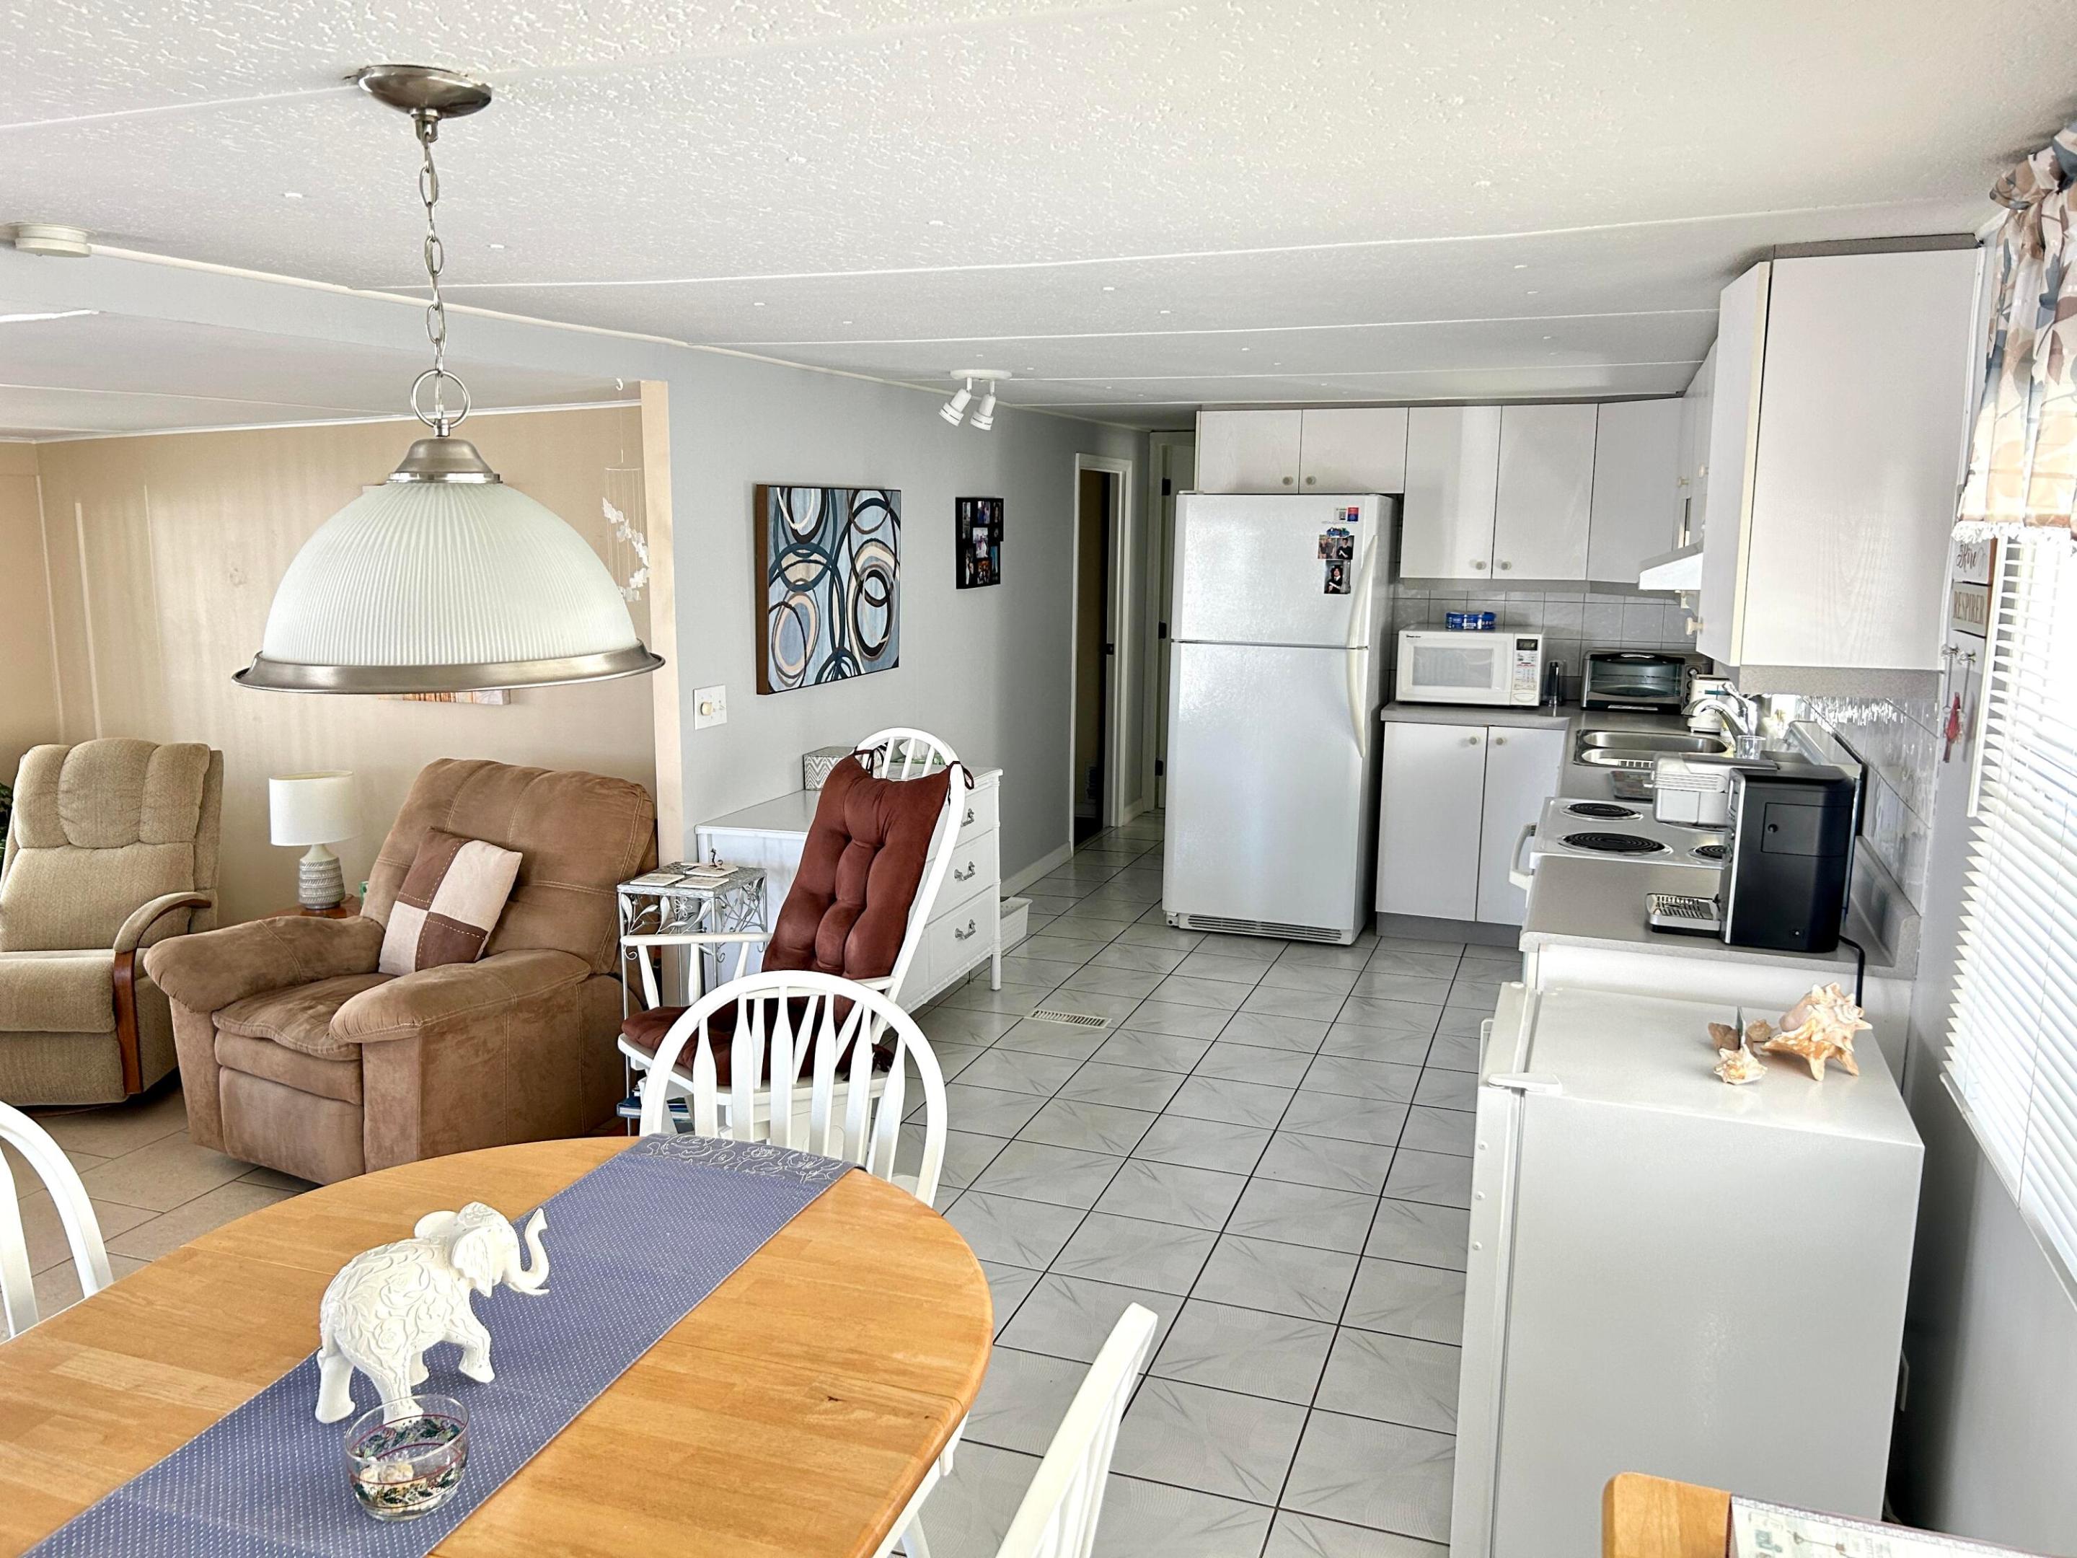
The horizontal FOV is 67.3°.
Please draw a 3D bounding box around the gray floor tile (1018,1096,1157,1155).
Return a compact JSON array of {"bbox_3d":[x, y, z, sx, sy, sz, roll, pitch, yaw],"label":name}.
[{"bbox_3d":[0.142,0.974,4.338,0.325,0.010,0.325,4,11,19],"label":"gray floor tile"}]

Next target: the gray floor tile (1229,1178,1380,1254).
[{"bbox_3d":[0.658,1.086,3.868,0.330,0.010,0.330,4,11,19],"label":"gray floor tile"}]

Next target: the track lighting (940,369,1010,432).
[{"bbox_3d":[-0.196,-1.213,5.081,0.225,0.200,0.170,4,11,20],"label":"track lighting"}]

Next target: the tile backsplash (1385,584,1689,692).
[{"bbox_3d":[2.142,-0.581,6.381,1.365,0.457,0.020,4,11,20],"label":"tile backsplash"}]

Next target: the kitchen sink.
[{"bbox_3d":[2.068,-0.016,5.178,0.540,0.170,0.824,4,11,19],"label":"kitchen sink"}]

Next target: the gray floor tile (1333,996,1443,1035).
[{"bbox_3d":[1.207,0.810,5.340,0.325,0.010,0.325,4,11,19],"label":"gray floor tile"}]

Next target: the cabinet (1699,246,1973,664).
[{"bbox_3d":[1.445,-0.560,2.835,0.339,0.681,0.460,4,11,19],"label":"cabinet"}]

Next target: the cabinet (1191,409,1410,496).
[{"bbox_3d":[1.111,-1.345,6.446,0.846,0.329,0.336,4,11,20],"label":"cabinet"}]

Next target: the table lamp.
[{"bbox_3d":[-2.119,0.184,4.569,0.236,0.395,0.236,4,11,19],"label":"table lamp"}]

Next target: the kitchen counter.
[{"bbox_3d":[1.327,0.276,3.140,0.648,0.040,0.750,4,11,19],"label":"kitchen counter"}]

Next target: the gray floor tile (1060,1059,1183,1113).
[{"bbox_3d":[0.254,0.921,4.645,0.325,0.010,0.322,4,11,20],"label":"gray floor tile"}]

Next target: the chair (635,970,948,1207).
[{"bbox_3d":[-0.387,0.839,2.297,0.490,0.980,0.520,1,10,5],"label":"chair"}]

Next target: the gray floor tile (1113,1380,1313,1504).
[{"bbox_3d":[0.315,1.227,2.899,0.325,0.010,0.325,4,11,19],"label":"gray floor tile"}]

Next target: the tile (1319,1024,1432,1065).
[{"bbox_3d":[1.103,0.867,5.074,0.329,0.010,0.329,4,11,19],"label":"tile"}]

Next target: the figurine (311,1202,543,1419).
[{"bbox_3d":[-0.647,0.563,1.679,0.235,0.198,0.120,-7,12,-37],"label":"figurine"}]

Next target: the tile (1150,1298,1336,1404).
[{"bbox_3d":[0.434,1.183,3.225,0.329,0.010,0.329,4,11,19],"label":"tile"}]

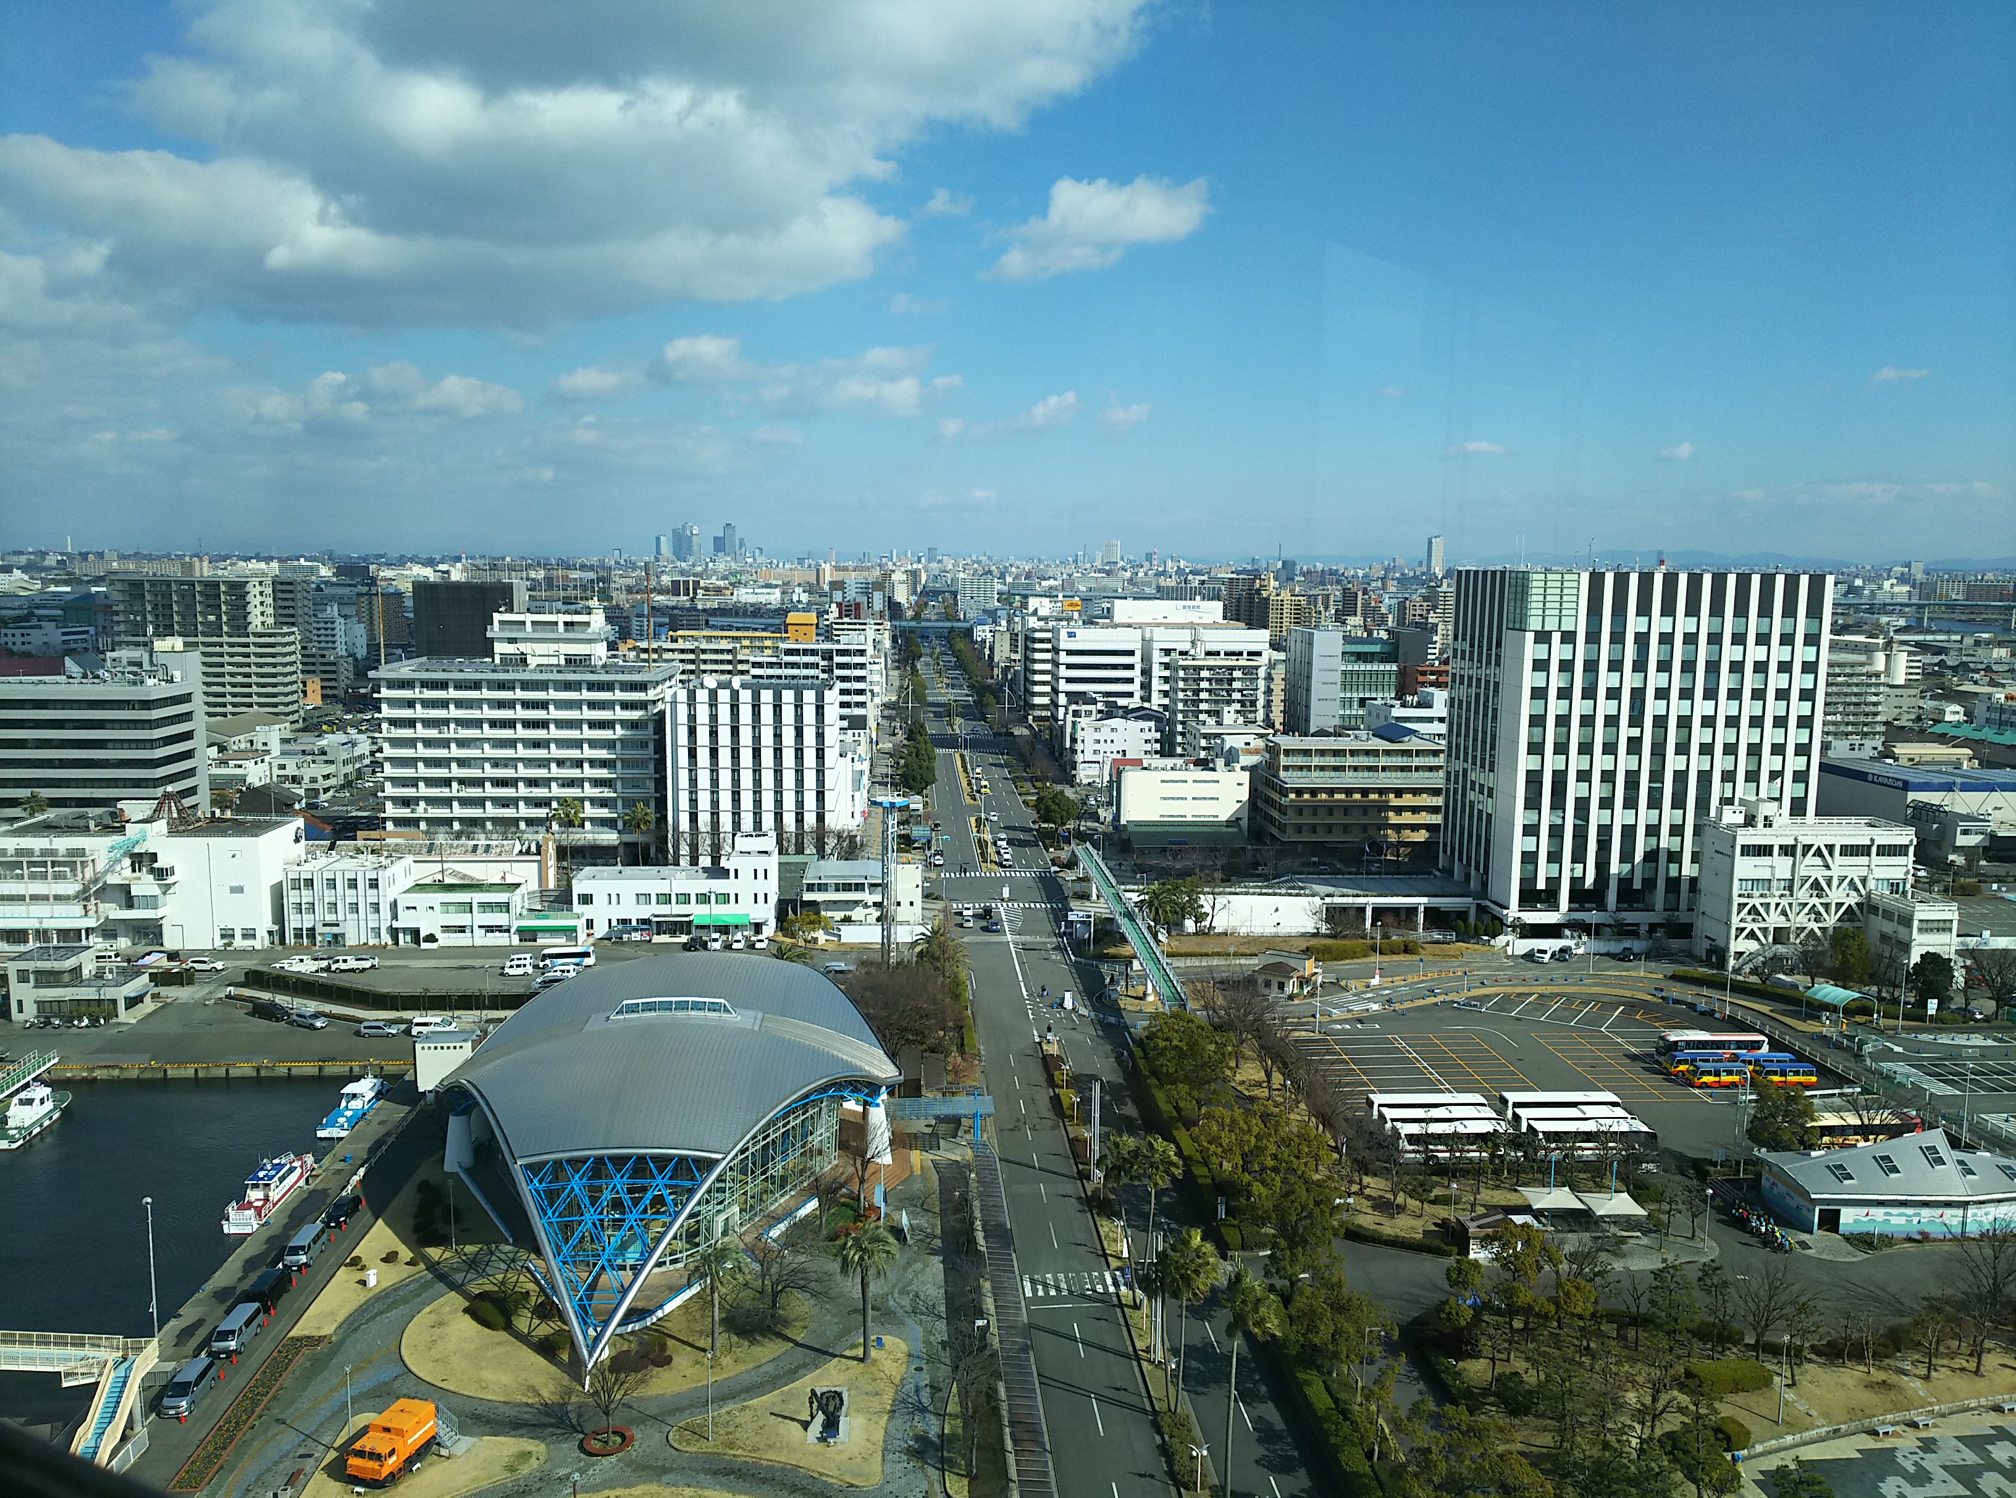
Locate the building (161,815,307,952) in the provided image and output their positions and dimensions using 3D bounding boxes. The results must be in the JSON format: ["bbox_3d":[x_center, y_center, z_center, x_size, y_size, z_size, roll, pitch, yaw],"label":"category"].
[{"bbox_3d":[-114.961,19.694,233.868,14.000,16.500,16.400,0,7,-4],"label":"building"}]

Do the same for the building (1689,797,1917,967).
[{"bbox_3d":[110.140,18.540,217.800,24.400,22.300,9.730,0,7,-2],"label":"building"}]

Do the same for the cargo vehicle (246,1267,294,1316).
[{"bbox_3d":[-54.590,40.070,116.300,1.740,1.920,4.550,0,7,-4],"label":"cargo vehicle"}]

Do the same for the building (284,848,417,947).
[{"bbox_3d":[-94.970,21.790,227.830,13.520,11.000,11.980,0,7,0],"label":"building"}]

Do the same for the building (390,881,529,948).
[{"bbox_3d":[-81.004,24.690,233.436,16.800,7.400,9.000,0,7,-4],"label":"building"}]

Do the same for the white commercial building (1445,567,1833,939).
[{"bbox_3d":[95.990,-0.520,244.990,45.020,53.460,31.950,0,7,-3],"label":"white commercial building"}]

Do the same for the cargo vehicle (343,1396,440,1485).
[{"bbox_3d":[-38.088,43.209,97.340,2.400,3.050,5.200,3,8,18],"label":"cargo vehicle"}]

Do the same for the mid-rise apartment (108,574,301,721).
[{"bbox_3d":[-257.141,-31.085,504.332,53.600,48.500,16.000,0,7,-4],"label":"mid-rise apartment"}]

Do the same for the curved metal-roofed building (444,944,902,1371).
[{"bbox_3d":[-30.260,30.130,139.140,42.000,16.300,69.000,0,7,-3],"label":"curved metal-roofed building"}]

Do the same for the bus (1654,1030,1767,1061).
[{"bbox_3d":[80.312,34.280,179.223,12.100,3.450,2.500,0,7,-4],"label":"bus"}]

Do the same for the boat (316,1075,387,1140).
[{"bbox_3d":[-68.234,36.775,163.601,3.300,3.900,11.400,0,7,-3],"label":"boat"}]

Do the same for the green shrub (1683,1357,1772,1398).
[{"bbox_3d":[50.260,43.784,109.773,5.900,1.100,2.900,0,7,-4],"label":"green shrub"}]

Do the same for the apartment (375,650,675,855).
[{"bbox_3d":[-88.802,1.923,298.381,50.300,33.600,37.000,0,7,-4],"label":"apartment"}]

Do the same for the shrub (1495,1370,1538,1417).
[{"bbox_3d":[34.503,43.743,106.650,2.850,2.900,2.850,0,7,-4],"label":"shrub"}]

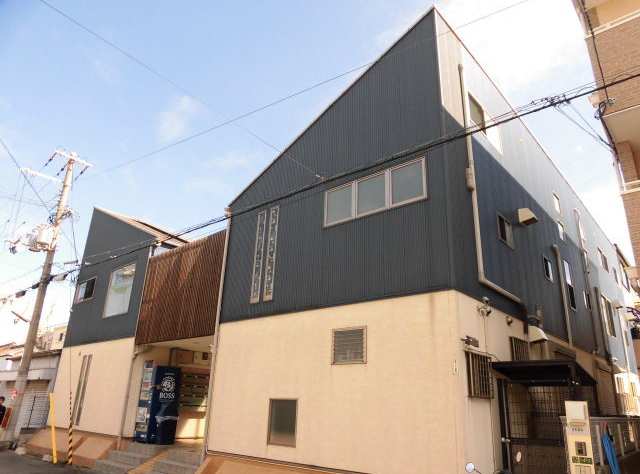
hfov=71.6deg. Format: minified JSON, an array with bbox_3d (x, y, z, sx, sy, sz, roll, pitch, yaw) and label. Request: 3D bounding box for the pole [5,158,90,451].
[{"bbox_3d":[-10.721,1.585,16.543,0.900,11.073,2.300,-15,-26,39],"label":"pole"}]

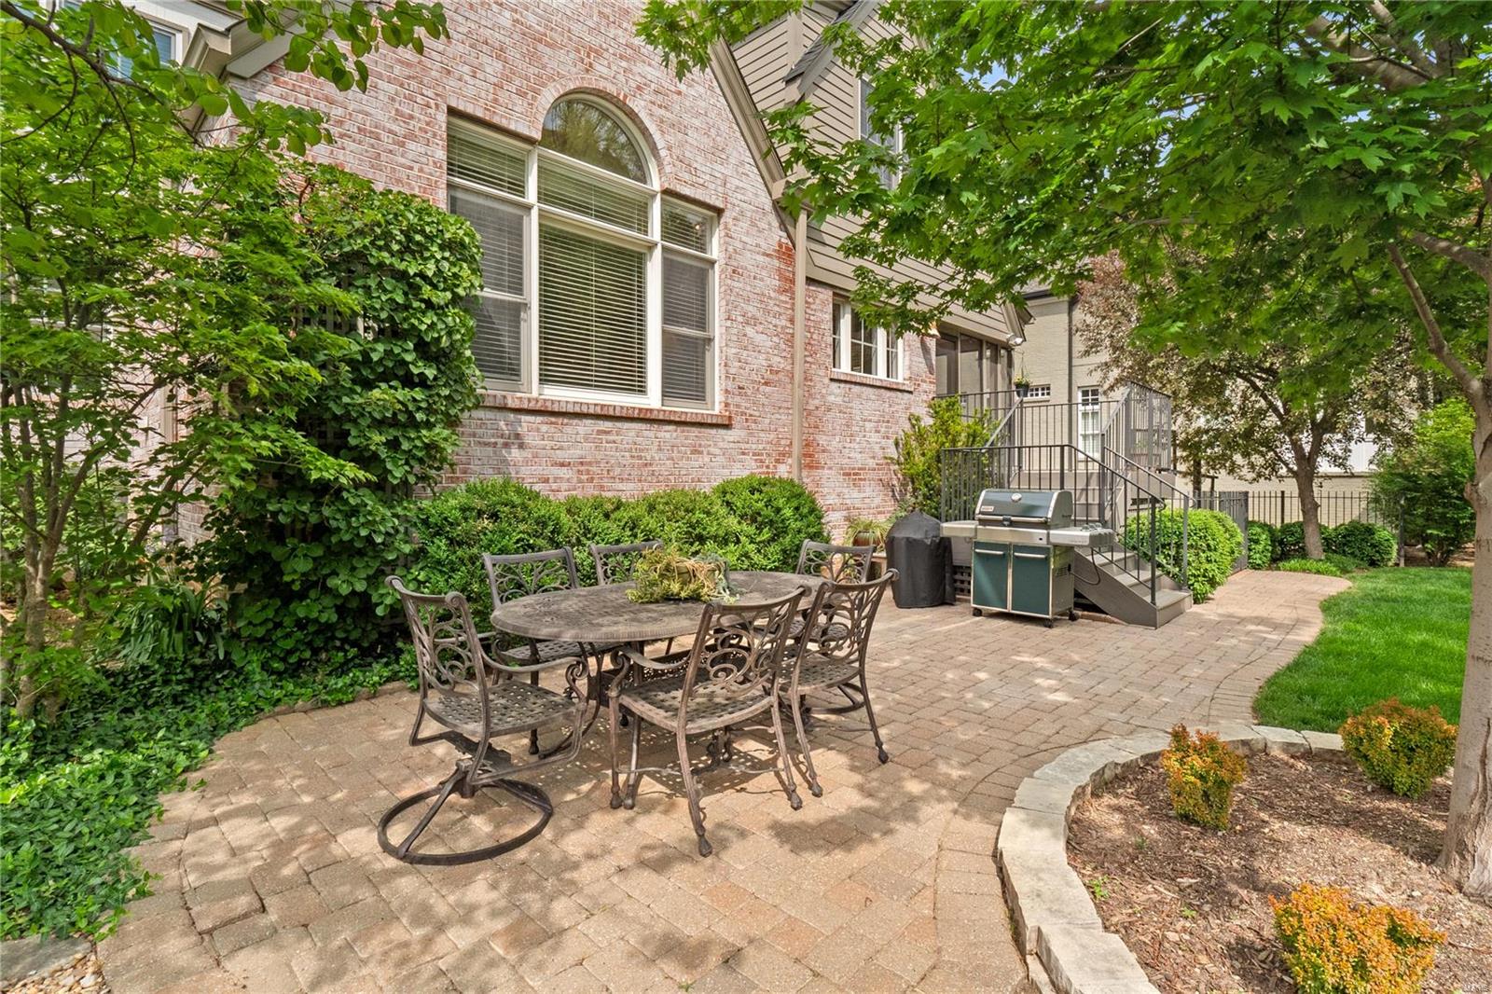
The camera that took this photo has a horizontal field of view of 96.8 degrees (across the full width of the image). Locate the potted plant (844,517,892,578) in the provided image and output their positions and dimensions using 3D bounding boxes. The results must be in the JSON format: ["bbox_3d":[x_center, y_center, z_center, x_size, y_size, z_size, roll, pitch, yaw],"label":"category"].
[{"bbox_3d":[1.482,0.602,8.060,0.580,0.723,0.550,0,1,10],"label":"potted plant"}]

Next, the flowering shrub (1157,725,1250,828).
[{"bbox_3d":[1.892,1.143,2.738,0.320,0.393,0.320,1,1,35],"label":"flowering shrub"}]

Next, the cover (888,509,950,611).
[{"bbox_3d":[1.860,0.649,7.091,0.670,0.999,0.660,0,1,15],"label":"cover"}]

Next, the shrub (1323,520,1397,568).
[{"bbox_3d":[10.294,0.777,11.114,0.950,0.733,0.950,1,1,43],"label":"shrub"}]

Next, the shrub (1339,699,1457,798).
[{"bbox_3d":[2.923,1.122,2.968,0.420,0.409,0.420,1,1,45],"label":"shrub"}]

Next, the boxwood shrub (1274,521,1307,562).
[{"bbox_3d":[9.489,0.754,11.513,0.600,0.679,0.620,1,1,40],"label":"boxwood shrub"}]

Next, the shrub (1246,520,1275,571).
[{"bbox_3d":[8.013,0.738,10.363,0.550,0.748,0.600,1,1,38],"label":"shrub"}]

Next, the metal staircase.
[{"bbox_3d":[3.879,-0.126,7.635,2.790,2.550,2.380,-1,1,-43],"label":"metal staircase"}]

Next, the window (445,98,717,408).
[{"bbox_3d":[-1.286,-2.175,5.872,2.675,2.615,0.140,-1,1,-43],"label":"window"}]

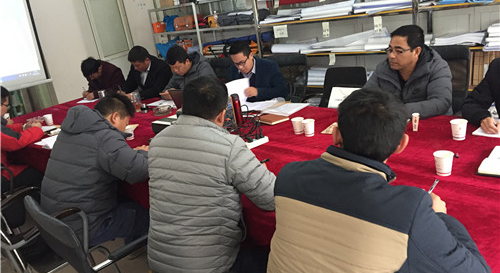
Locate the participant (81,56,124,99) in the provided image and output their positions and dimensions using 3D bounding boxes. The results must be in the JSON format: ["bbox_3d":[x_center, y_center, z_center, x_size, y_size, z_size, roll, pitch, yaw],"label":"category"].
[{"bbox_3d":[-1.579,-0.310,4.816,0.550,1.180,0.750,7,22,41],"label":"participant"}]

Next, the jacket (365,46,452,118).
[{"bbox_3d":[0.919,-0.200,2.389,0.600,0.640,0.480,5,23,36],"label":"jacket"}]

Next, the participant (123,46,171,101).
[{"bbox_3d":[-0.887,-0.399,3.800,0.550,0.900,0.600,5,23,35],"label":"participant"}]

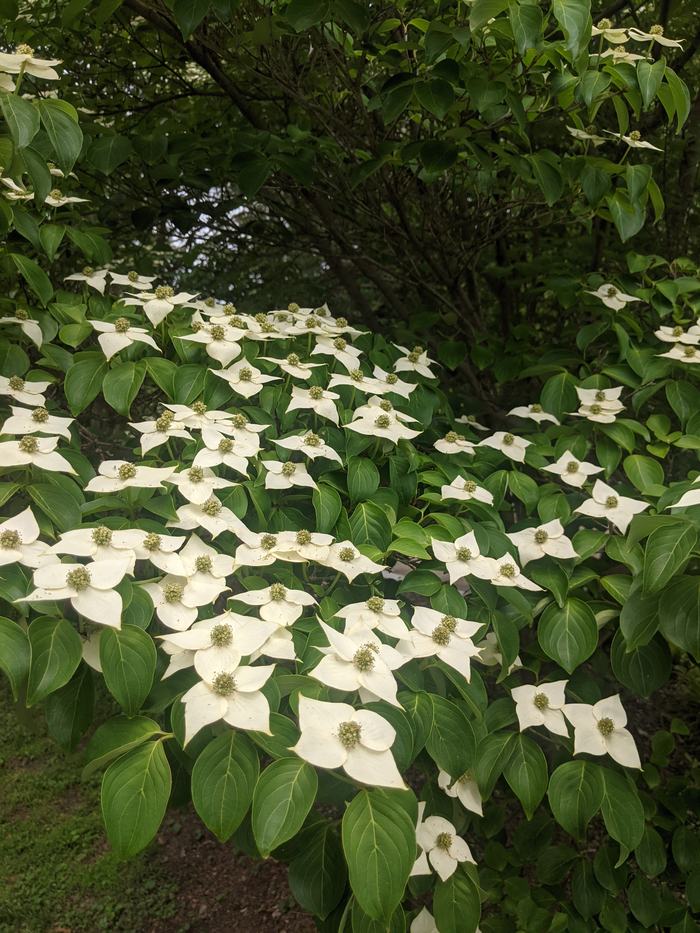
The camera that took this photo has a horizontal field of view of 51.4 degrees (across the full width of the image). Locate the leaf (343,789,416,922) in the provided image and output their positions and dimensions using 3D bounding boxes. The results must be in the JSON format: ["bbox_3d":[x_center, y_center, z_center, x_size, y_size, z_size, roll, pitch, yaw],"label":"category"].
[{"bbox_3d":[0.022,0.302,0.570,0.055,0.094,0.020,0,-17,0],"label":"leaf"}]

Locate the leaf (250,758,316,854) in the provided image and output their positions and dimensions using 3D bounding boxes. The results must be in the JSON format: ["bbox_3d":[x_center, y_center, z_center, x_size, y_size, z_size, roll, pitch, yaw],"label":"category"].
[{"bbox_3d":[-0.050,0.258,0.550,0.046,0.080,0.018,19,-14,2],"label":"leaf"}]

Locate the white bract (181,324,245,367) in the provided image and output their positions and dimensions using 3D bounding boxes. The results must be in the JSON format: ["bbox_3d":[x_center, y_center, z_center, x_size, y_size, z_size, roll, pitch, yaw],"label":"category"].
[{"bbox_3d":[-0.166,-0.146,0.870,0.080,0.033,0.075,0,30,0],"label":"white bract"}]

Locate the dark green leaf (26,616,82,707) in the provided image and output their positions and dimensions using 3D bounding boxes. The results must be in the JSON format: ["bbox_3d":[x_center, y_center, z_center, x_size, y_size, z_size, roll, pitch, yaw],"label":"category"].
[{"bbox_3d":[-0.253,0.166,0.620,0.042,0.080,0.020,19,-15,-1],"label":"dark green leaf"}]

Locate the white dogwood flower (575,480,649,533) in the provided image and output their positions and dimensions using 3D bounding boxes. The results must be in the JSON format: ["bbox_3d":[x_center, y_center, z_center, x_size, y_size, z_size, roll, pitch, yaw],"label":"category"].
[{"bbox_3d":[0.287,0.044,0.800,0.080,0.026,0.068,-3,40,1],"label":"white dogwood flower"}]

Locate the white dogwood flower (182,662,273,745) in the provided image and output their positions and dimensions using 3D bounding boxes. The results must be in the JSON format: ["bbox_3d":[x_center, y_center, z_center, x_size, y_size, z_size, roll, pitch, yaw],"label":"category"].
[{"bbox_3d":[-0.093,0.182,0.560,0.077,0.030,0.077,-6,30,3],"label":"white dogwood flower"}]

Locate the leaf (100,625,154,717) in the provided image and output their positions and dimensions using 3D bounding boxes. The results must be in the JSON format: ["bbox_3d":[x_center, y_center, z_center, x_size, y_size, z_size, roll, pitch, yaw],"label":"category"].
[{"bbox_3d":[-0.186,0.171,0.610,0.047,0.080,0.018,-9,-13,-5],"label":"leaf"}]

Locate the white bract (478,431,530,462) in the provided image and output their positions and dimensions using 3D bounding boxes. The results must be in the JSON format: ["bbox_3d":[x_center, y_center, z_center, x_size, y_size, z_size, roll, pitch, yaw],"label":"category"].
[{"bbox_3d":[0.251,-0.033,1.190,0.080,0.027,0.072,0,35,0],"label":"white bract"}]

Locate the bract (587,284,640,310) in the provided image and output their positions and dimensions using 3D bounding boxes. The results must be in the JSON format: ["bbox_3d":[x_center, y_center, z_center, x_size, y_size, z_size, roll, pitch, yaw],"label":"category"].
[{"bbox_3d":[0.455,-0.293,1.260,0.082,0.025,0.070,0,40,0],"label":"bract"}]

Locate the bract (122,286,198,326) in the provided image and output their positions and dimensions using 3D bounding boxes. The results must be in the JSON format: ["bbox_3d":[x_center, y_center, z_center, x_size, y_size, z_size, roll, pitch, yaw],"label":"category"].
[{"bbox_3d":[-0.239,-0.203,0.920,0.090,0.034,0.080,0,28,0],"label":"bract"}]

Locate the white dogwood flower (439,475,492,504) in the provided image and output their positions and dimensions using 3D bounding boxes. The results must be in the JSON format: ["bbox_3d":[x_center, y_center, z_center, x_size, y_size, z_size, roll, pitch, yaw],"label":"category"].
[{"bbox_3d":[0.168,0.033,1.060,0.074,0.026,0.072,0,28,0],"label":"white dogwood flower"}]

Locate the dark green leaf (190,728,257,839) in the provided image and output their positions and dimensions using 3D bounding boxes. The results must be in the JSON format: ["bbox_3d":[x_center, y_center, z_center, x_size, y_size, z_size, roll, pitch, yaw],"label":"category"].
[{"bbox_3d":[-0.102,0.262,0.600,0.051,0.087,0.020,0,-8,0],"label":"dark green leaf"}]

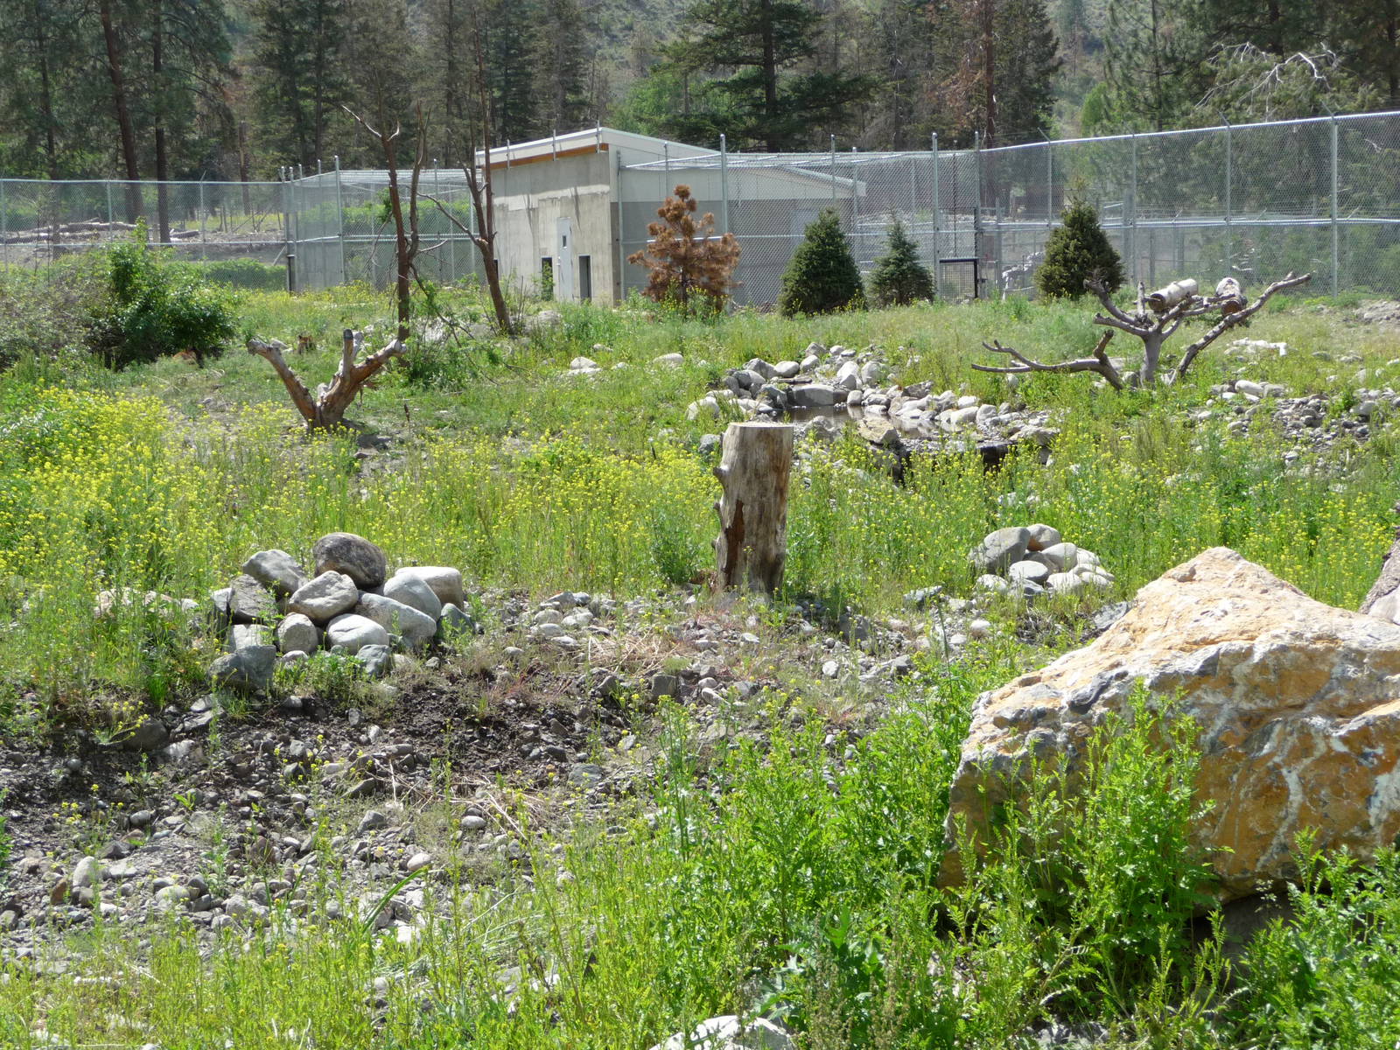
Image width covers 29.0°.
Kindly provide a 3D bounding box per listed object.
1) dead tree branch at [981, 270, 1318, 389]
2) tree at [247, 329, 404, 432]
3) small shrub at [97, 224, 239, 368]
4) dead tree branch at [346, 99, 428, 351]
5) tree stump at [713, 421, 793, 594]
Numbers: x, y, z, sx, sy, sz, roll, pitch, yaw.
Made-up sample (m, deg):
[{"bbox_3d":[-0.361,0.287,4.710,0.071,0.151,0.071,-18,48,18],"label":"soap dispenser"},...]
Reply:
[{"bbox_3d":[4.910,-2.125,30.000,3.717,1.356,2.000,-2,6,0],"label":"dead tree branch"},{"bbox_3d":[-3.733,-1.433,27.000,1.569,1.046,1.050,-2,6,0],"label":"tree"},{"bbox_3d":[-8.149,-3.509,41.500,2.178,2.245,2.100,-2,6,0],"label":"small shrub"},{"bbox_3d":[-4.510,-4.195,39.000,1.244,3.825,1.100,-2,6,0],"label":"dead tree branch"},{"bbox_3d":[0.290,-0.087,14.800,0.420,0.956,0.380,3,6,0],"label":"tree stump"}]

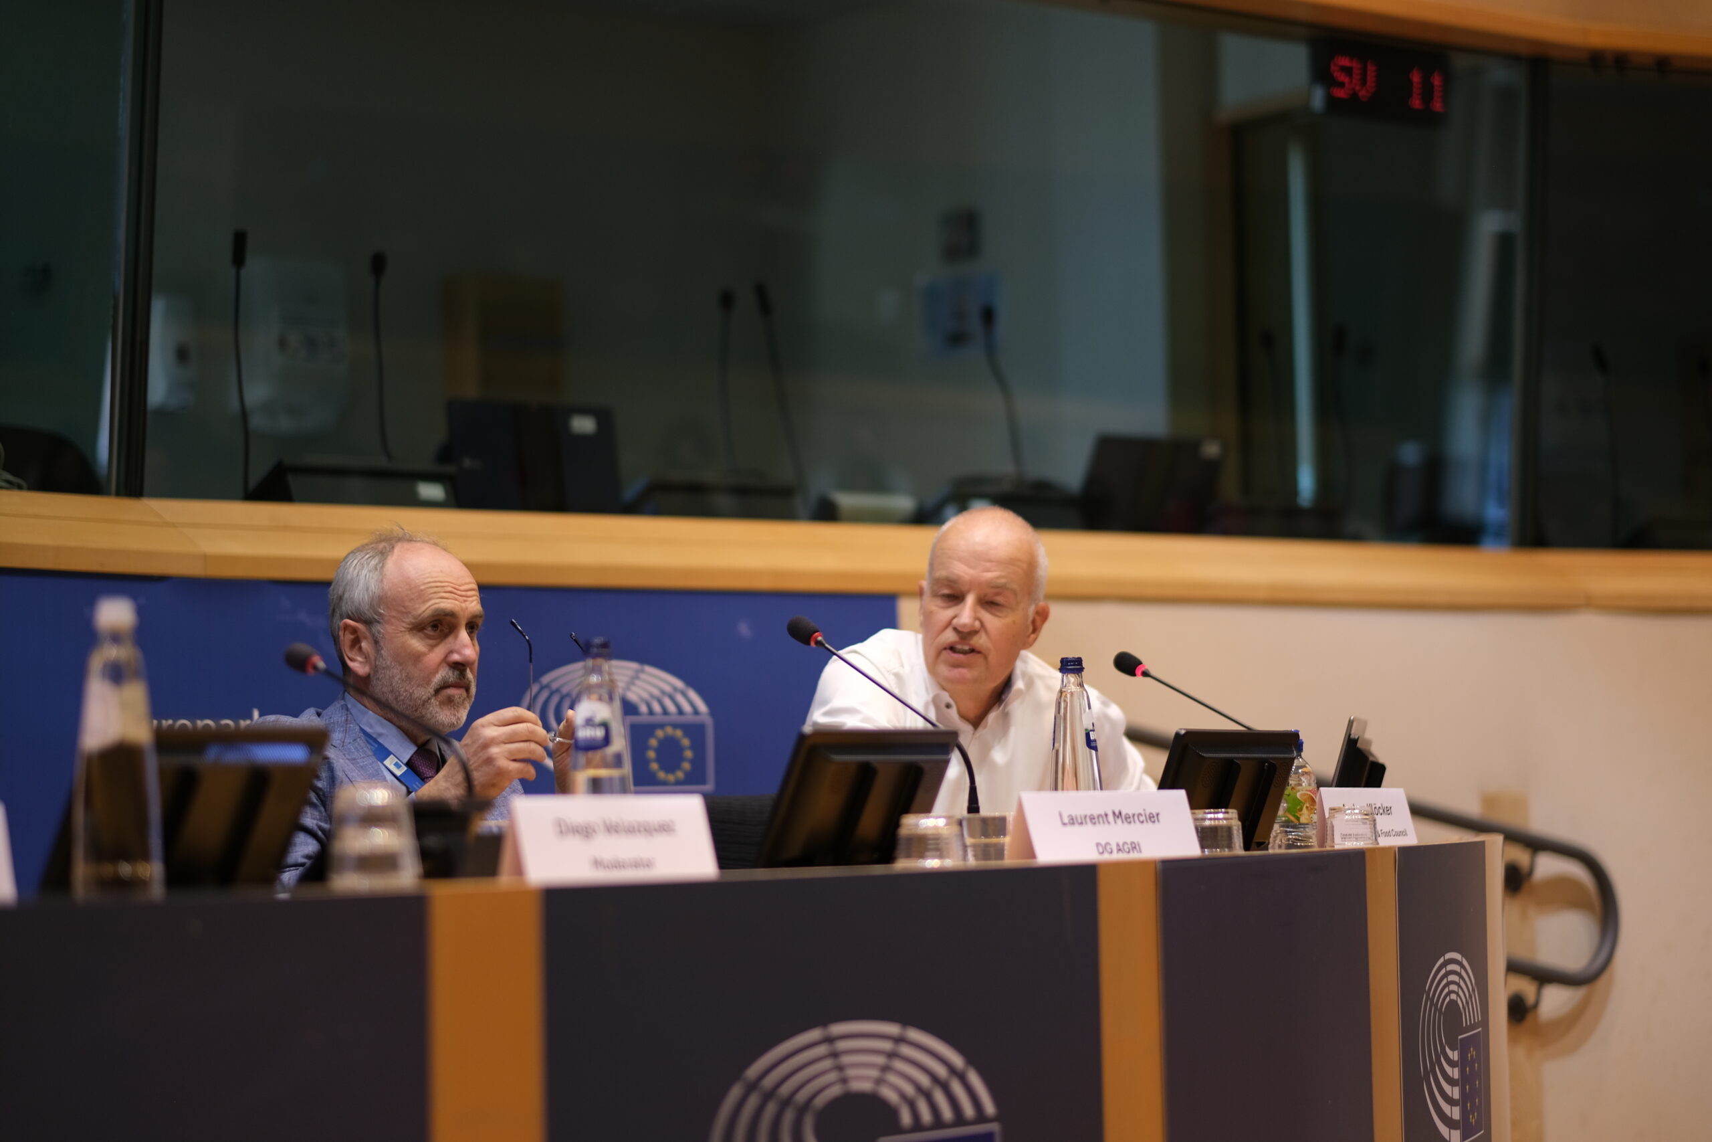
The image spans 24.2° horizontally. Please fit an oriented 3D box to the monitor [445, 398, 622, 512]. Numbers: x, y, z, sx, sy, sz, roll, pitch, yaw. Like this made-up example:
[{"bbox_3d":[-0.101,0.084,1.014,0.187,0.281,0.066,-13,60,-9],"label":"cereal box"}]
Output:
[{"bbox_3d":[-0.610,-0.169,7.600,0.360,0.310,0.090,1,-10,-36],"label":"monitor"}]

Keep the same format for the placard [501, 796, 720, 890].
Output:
[{"bbox_3d":[-0.237,0.259,3.864,0.045,0.083,0.297,-4,-4,34],"label":"placard"}]

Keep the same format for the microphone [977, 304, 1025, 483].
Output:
[{"bbox_3d":[0.304,-0.354,8.300,0.045,0.400,0.100,2,-5,-41],"label":"microphone"}]

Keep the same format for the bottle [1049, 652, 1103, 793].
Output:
[{"bbox_3d":[0.266,0.227,4.838,0.071,0.246,0.071,-1,-4,0],"label":"bottle"}]

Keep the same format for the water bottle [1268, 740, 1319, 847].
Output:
[{"bbox_3d":[0.593,0.296,5.425,0.067,0.165,0.067,-1,-4,0],"label":"water bottle"}]

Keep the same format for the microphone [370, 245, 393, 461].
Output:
[{"bbox_3d":[-0.849,-0.372,7.150,0.035,0.400,0.050,2,-5,-41],"label":"microphone"}]

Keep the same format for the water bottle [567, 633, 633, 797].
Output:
[{"bbox_3d":[-0.256,0.187,4.018,0.071,0.246,0.071,-1,-4,0],"label":"water bottle"}]

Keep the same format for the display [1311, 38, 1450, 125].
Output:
[{"bbox_3d":[1.048,-0.978,7.950,0.365,0.155,0.050,2,-5,-40],"label":"display"}]

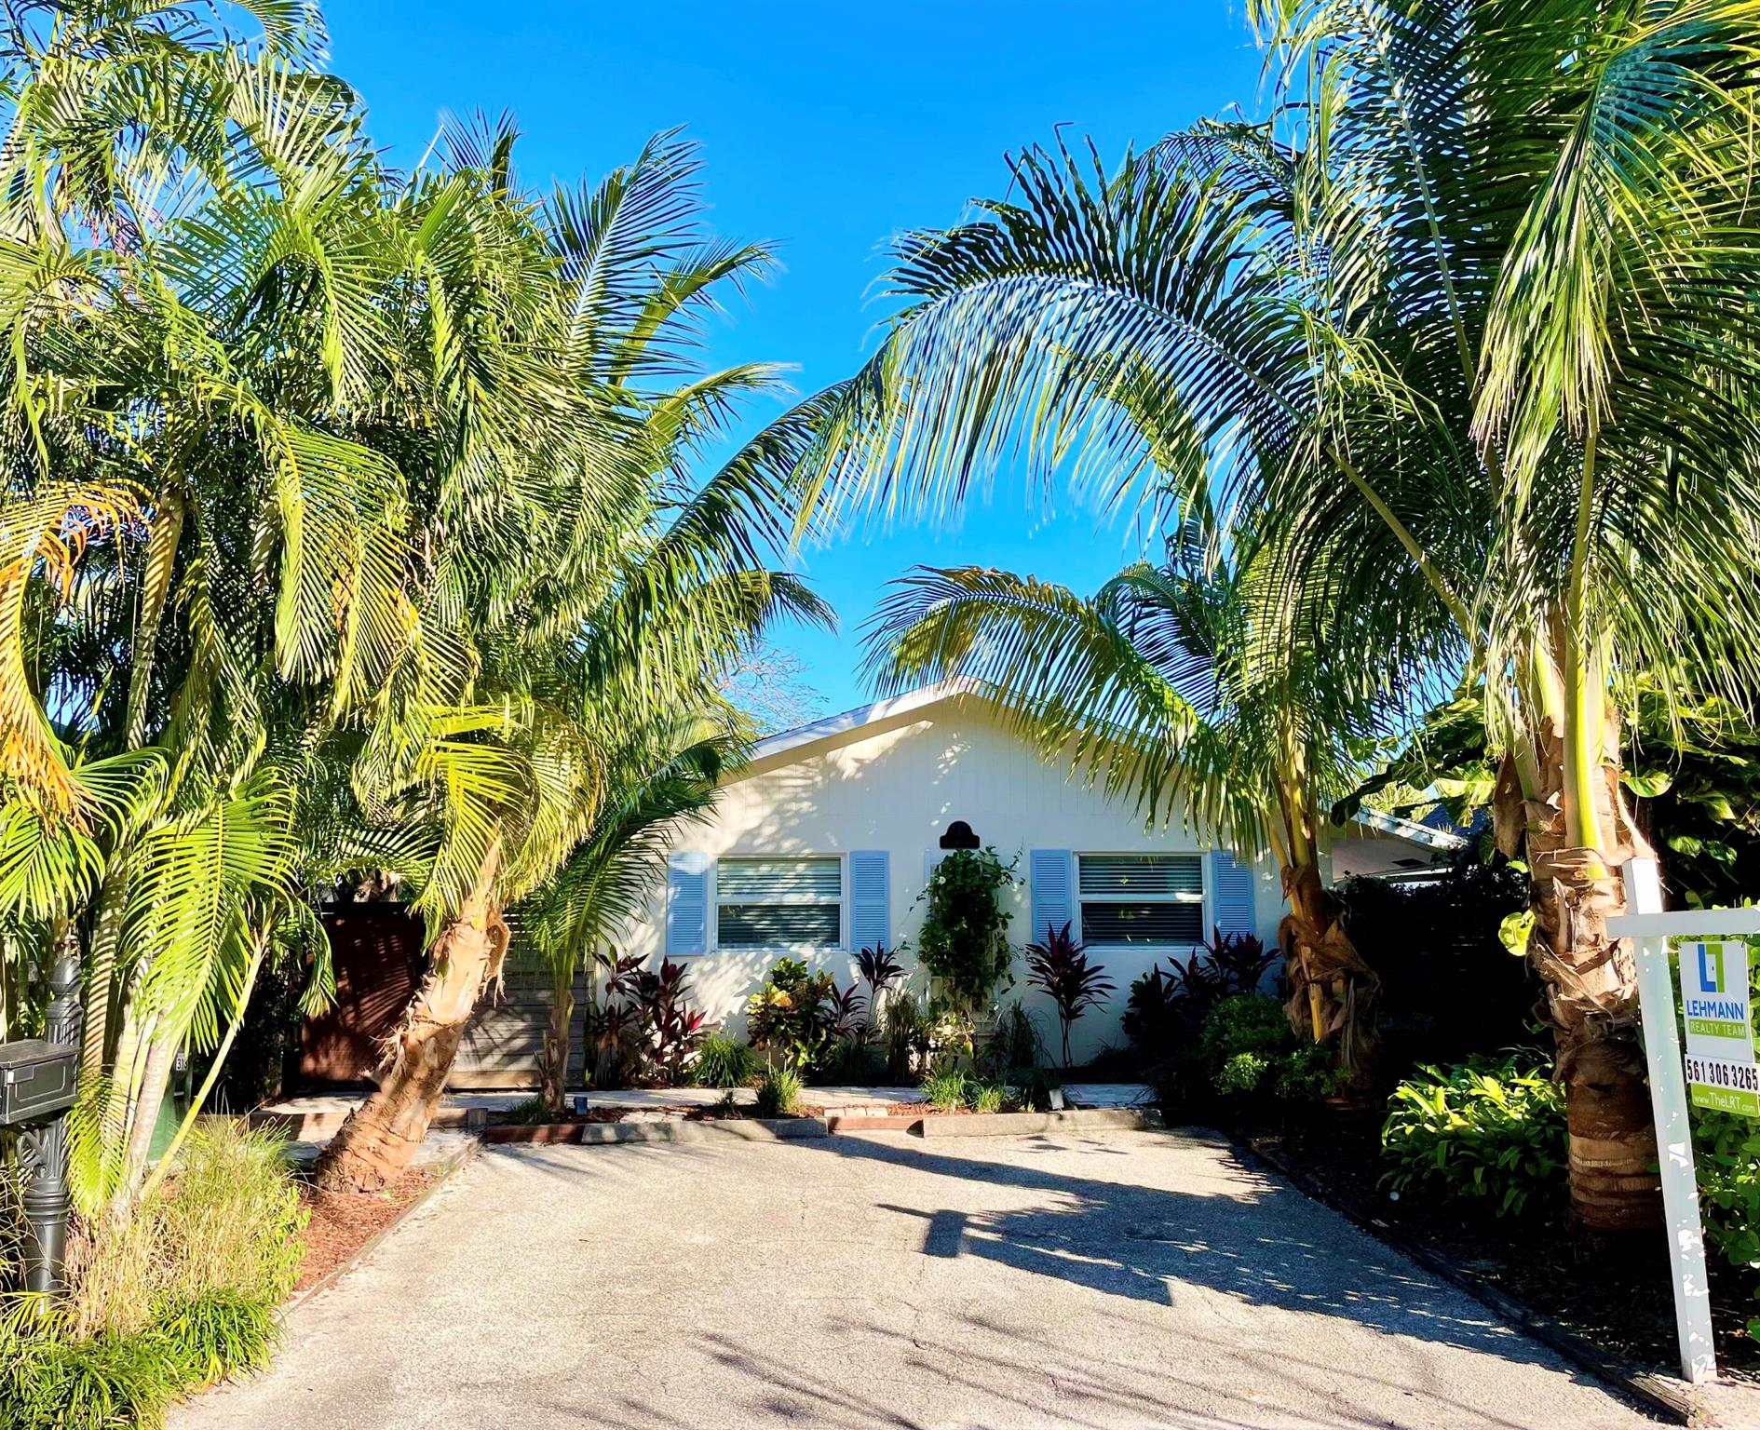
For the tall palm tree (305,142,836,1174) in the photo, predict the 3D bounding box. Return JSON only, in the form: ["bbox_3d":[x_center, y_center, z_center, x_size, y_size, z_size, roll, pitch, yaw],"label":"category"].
[{"bbox_3d":[-1.859,-0.462,8.631,3.200,6.439,3.100,0,-7,0],"label":"tall palm tree"}]

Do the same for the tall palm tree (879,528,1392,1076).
[{"bbox_3d":[1.945,0.675,11.105,4.086,4.504,3.300,0,-7,0],"label":"tall palm tree"}]

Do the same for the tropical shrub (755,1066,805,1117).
[{"bbox_3d":[-0.720,2.714,10.337,0.355,0.356,0.360,0,-7,0],"label":"tropical shrub"}]

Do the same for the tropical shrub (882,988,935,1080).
[{"bbox_3d":[0.259,2.788,12.445,0.479,0.786,0.480,0,-7,0],"label":"tropical shrub"}]

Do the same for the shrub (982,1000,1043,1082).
[{"bbox_3d":[1.176,2.864,12.637,0.552,0.682,0.520,0,-7,0],"label":"shrub"}]

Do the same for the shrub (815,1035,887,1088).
[{"bbox_3d":[-0.243,2.979,12.319,0.602,0.426,0.550,0,-7,0],"label":"shrub"}]

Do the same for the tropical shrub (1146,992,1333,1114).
[{"bbox_3d":[2.771,2.614,11.056,1.437,0.923,1.200,0,-7,0],"label":"tropical shrub"}]

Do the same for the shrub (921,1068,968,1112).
[{"bbox_3d":[0.482,2.755,10.533,0.362,0.321,0.370,0,-7,0],"label":"shrub"}]

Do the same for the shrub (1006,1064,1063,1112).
[{"bbox_3d":[1.140,2.745,10.535,0.427,0.342,0.410,0,-7,0],"label":"shrub"}]

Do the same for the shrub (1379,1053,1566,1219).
[{"bbox_3d":[3.214,2.255,7.724,1.052,0.851,1.000,0,-7,0],"label":"shrub"}]

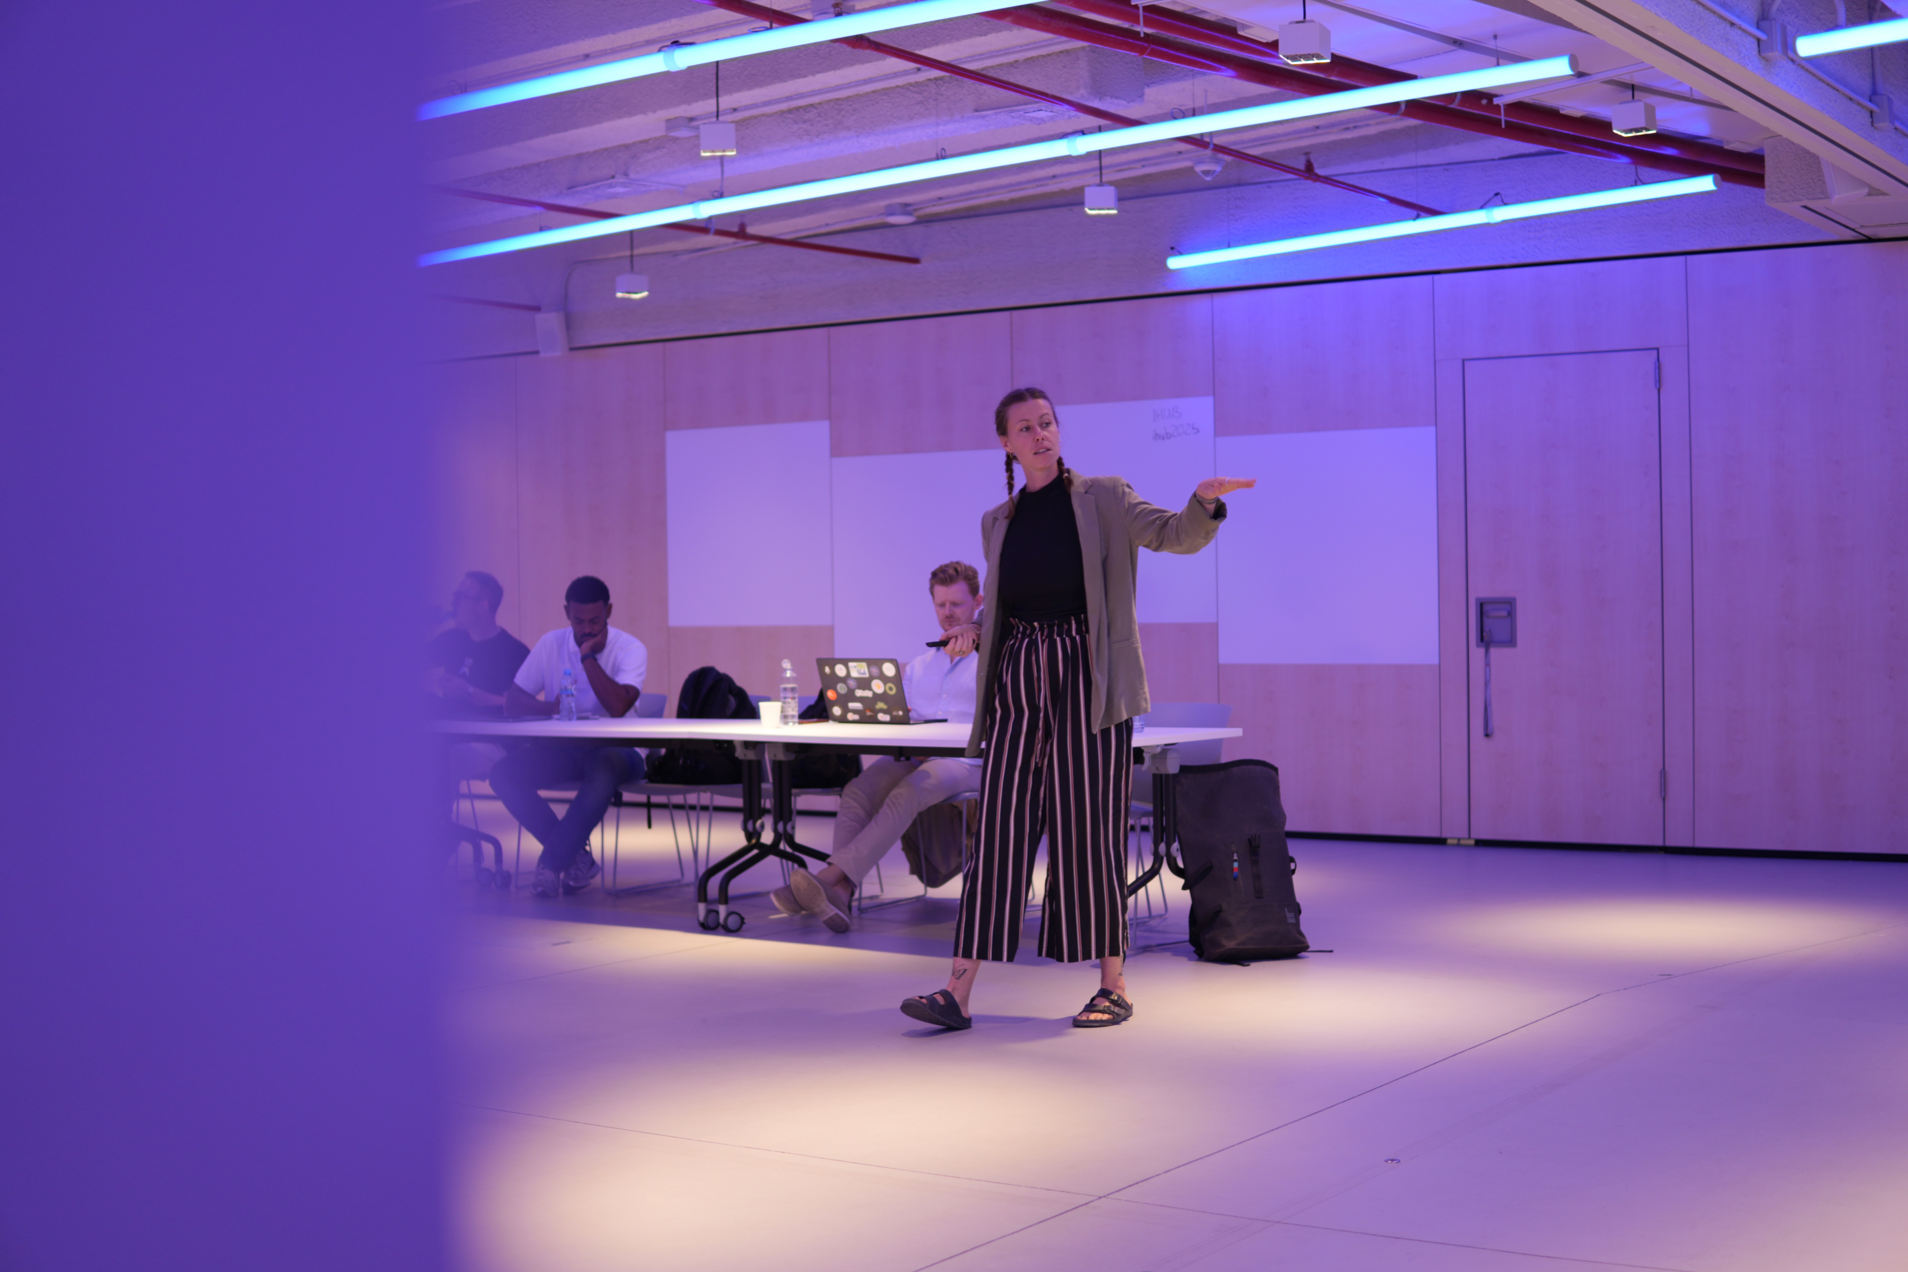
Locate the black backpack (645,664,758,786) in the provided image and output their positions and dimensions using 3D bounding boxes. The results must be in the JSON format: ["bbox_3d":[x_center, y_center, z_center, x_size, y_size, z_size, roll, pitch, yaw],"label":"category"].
[{"bbox_3d":[-1.045,0.352,9.739,0.330,0.470,0.290,0,1,37],"label":"black backpack"}]

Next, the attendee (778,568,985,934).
[{"bbox_3d":[-0.150,0.369,8.789,0.550,1.300,1.080,0,1,34],"label":"attendee"}]

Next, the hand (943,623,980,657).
[{"bbox_3d":[0.020,0.010,6.400,0.110,0.092,0.085,-1,1,-24],"label":"hand"}]

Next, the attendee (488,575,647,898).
[{"bbox_3d":[-1.580,0.390,9.750,0.570,1.270,0.740,-1,1,21],"label":"attendee"}]

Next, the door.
[{"bbox_3d":[2.718,-0.166,10.620,0.885,2.160,0.060,0,1,31],"label":"door"}]

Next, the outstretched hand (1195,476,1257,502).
[{"bbox_3d":[0.713,-0.385,6.250,0.170,0.065,0.090,-1,1,18],"label":"outstretched hand"}]

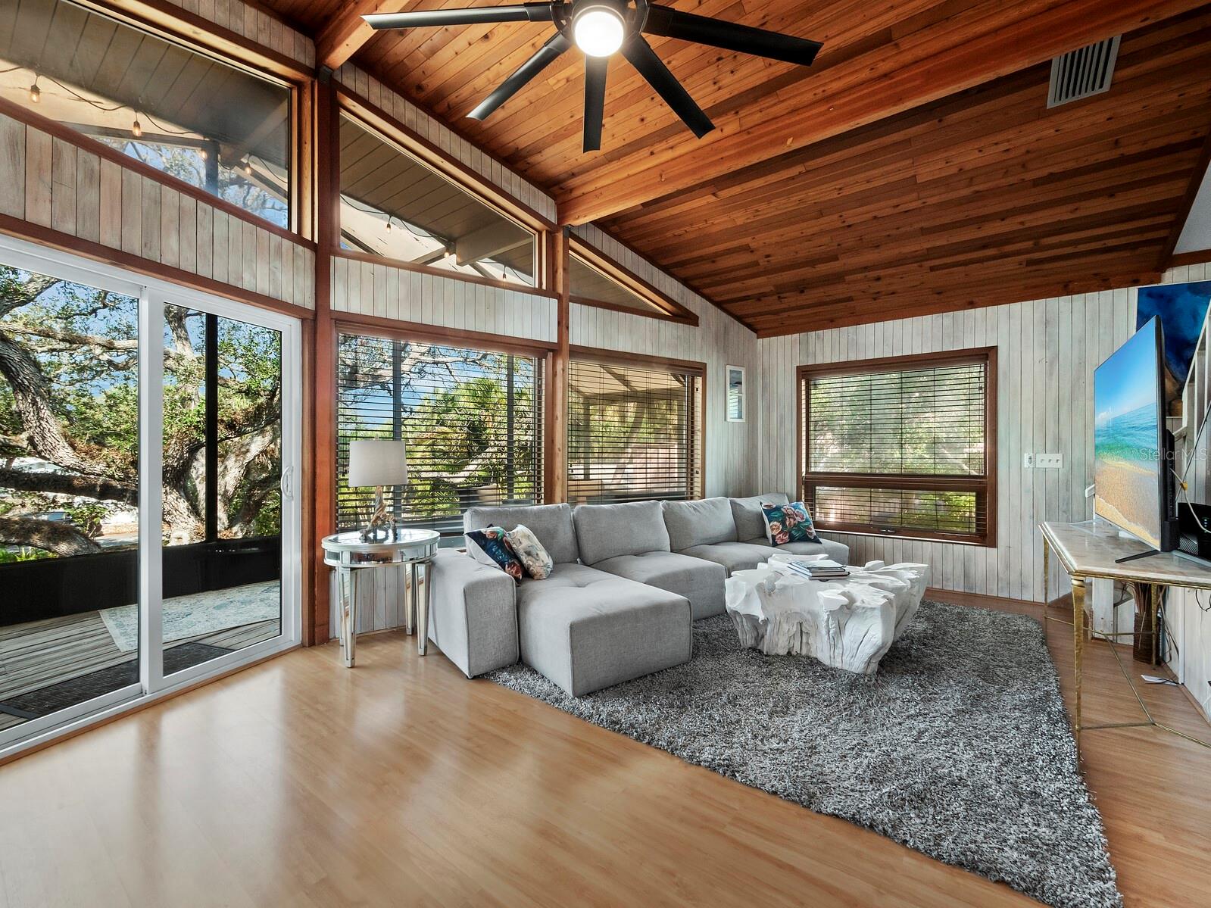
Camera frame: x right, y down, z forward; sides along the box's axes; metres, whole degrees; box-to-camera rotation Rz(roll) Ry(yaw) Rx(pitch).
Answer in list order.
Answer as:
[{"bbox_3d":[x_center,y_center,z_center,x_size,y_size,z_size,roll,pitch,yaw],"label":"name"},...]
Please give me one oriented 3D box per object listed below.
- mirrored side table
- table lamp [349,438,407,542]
[{"bbox_3d":[-1.349,0.851,2.978,0.655,0.679,0.655,0,0,-30],"label":"mirrored side table"},{"bbox_3d":[-1.378,0.201,2.975,0.329,0.620,0.329,0,0,-30],"label":"table lamp"}]

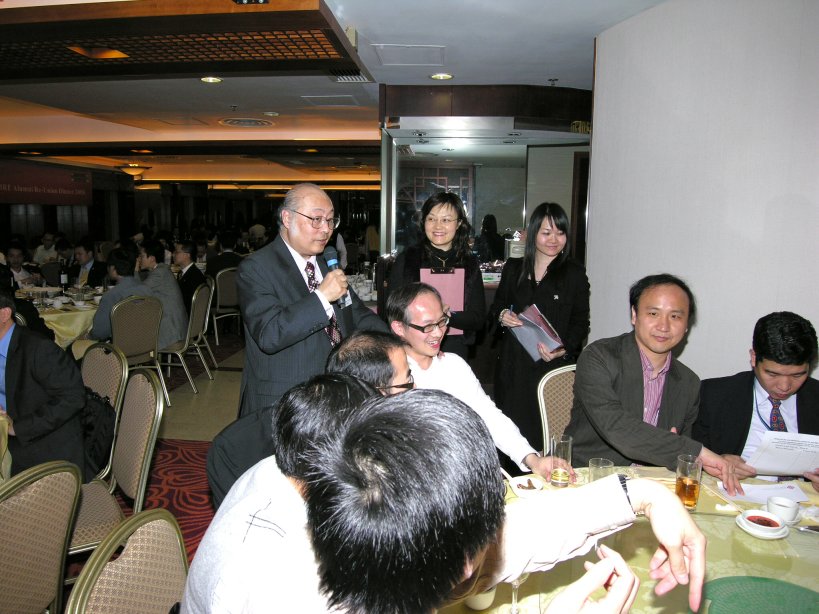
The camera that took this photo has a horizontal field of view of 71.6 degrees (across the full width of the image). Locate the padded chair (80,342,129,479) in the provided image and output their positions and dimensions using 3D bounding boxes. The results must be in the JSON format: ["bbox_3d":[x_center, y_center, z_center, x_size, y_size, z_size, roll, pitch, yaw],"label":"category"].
[{"bbox_3d":[-1.583,0.677,2.522,0.450,0.910,0.560,6,11,35],"label":"padded chair"}]

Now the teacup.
[{"bbox_3d":[0.921,0.494,1.398,0.080,0.050,0.080,0,8,0],"label":"teacup"}]

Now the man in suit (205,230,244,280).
[{"bbox_3d":[-2.328,-0.268,7.289,0.520,1.360,0.750,1,8,6],"label":"man in suit"}]

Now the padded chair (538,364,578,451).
[{"bbox_3d":[0.734,0.705,2.202,0.450,0.930,0.560,2,8,11],"label":"padded chair"}]

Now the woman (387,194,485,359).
[{"bbox_3d":[0.126,0.301,2.627,0.460,1.620,0.320,0,9,-2],"label":"woman"}]

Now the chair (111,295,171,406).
[{"bbox_3d":[-2.287,0.362,4.553,0.560,0.910,0.450,6,11,36],"label":"chair"}]

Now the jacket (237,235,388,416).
[{"bbox_3d":[-0.355,0.097,2.120,0.530,0.740,0.370,-8,12,-41],"label":"jacket"}]

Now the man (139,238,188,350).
[{"bbox_3d":[-2.271,0.080,5.045,0.780,1.310,0.520,3,9,17],"label":"man"}]

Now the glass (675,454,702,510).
[{"bbox_3d":[0.711,0.448,1.458,0.066,0.130,0.066,0,8,0],"label":"glass"}]

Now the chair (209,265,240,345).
[{"bbox_3d":[-2.260,-0.028,7.065,0.450,0.910,0.560,-6,11,-36],"label":"chair"}]

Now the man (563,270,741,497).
[{"bbox_3d":[0.745,0.545,1.946,0.560,1.320,0.750,1,8,6],"label":"man"}]

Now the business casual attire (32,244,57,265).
[{"bbox_3d":[-5.436,-0.670,8.498,0.480,0.580,0.300,-5,10,-30],"label":"business casual attire"}]

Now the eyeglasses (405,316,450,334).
[{"bbox_3d":[0.060,0.062,2.013,0.142,0.045,0.140,-25,21,-29],"label":"eyeglasses"}]

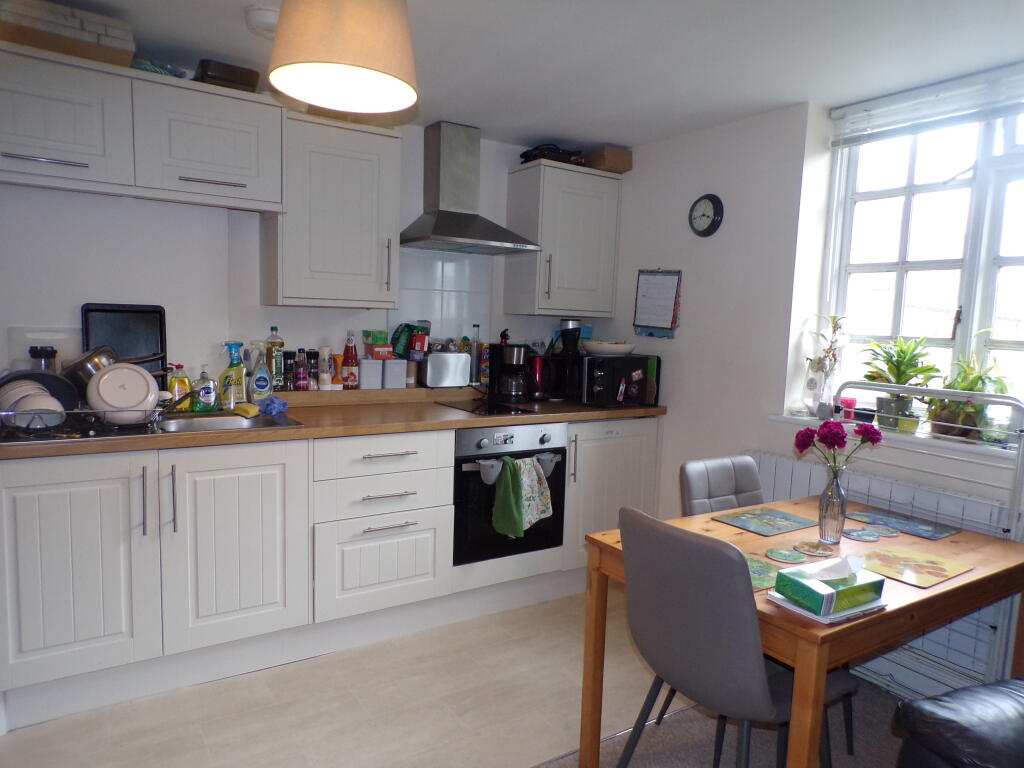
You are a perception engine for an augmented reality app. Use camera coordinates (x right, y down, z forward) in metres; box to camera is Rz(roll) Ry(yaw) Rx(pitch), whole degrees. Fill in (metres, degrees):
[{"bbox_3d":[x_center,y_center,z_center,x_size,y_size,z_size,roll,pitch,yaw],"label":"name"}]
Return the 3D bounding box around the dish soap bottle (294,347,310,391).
[{"bbox_3d":[-0.952,-0.062,3.221,0.068,0.195,0.062,-2,6,-33],"label":"dish soap bottle"}]

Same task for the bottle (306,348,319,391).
[{"bbox_3d":[-0.918,-0.067,3.277,0.055,0.187,0.055,-1,5,-34],"label":"bottle"}]

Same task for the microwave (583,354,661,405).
[{"bbox_3d":[0.475,-0.026,3.679,0.440,0.250,0.340,-1,6,-26],"label":"microwave"}]

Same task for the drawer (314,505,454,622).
[{"bbox_3d":[-0.644,0.691,3.062,0.605,0.383,0.512,-1,5,-35],"label":"drawer"}]

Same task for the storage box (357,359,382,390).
[{"bbox_3d":[-0.683,-0.049,3.412,0.110,0.143,0.105,-2,6,-33],"label":"storage box"}]

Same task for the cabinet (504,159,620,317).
[{"bbox_3d":[0.270,-0.755,3.864,0.521,0.771,0.330,-1,5,-34],"label":"cabinet"}]

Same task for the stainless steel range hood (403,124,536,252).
[{"bbox_3d":[-0.214,-0.945,3.422,0.595,0.595,0.420,-2,6,-33],"label":"stainless steel range hood"}]

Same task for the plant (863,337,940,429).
[{"bbox_3d":[1.514,-0.007,2.760,0.290,0.354,0.300,-2,6,-33],"label":"plant"}]

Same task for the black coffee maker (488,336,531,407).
[{"bbox_3d":[0.004,-0.056,3.668,0.160,0.294,0.205,-2,6,-33],"label":"black coffee maker"}]

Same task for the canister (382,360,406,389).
[{"bbox_3d":[-0.583,-0.052,3.414,0.115,0.137,0.118,-2,6,-34],"label":"canister"}]

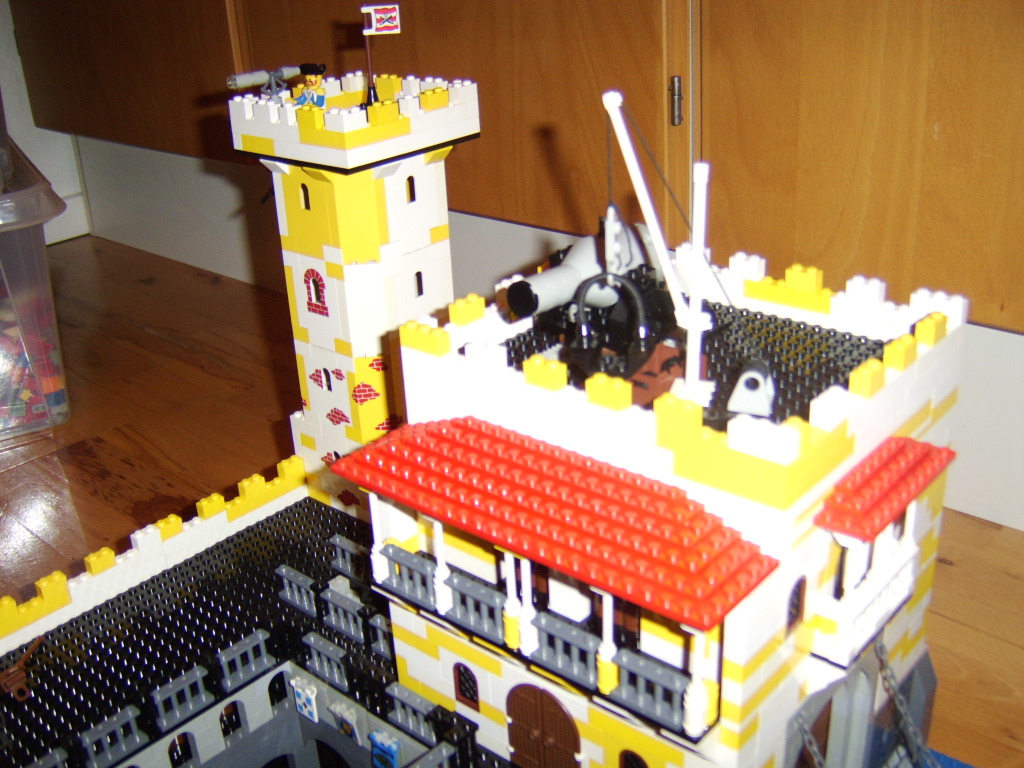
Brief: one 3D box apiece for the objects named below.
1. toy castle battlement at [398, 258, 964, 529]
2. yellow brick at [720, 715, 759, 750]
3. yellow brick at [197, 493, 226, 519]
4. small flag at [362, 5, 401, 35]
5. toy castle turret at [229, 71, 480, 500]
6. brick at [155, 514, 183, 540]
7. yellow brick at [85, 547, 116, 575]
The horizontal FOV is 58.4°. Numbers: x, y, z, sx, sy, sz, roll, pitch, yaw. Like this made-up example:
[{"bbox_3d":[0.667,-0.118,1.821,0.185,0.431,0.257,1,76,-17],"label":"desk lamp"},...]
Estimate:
[{"bbox_3d":[0.081,-0.018,0.427,0.192,0.037,0.176,17,32,38],"label":"toy castle battlement"},{"bbox_3d":[0.086,0.128,0.345,0.008,0.010,0.016,17,32,38],"label":"yellow brick"},{"bbox_3d":[-0.203,0.082,0.623,0.008,0.011,0.016,17,32,38],"label":"yellow brick"},{"bbox_3d":[-0.079,-0.220,0.556,0.022,0.016,0.004,3,25,13],"label":"small flag"},{"bbox_3d":[-0.088,-0.055,0.602,0.104,0.264,0.104,17,32,38],"label":"toy castle turret"},{"bbox_3d":[-0.224,0.093,0.601,0.008,0.011,0.016,17,32,38],"label":"brick"},{"bbox_3d":[-0.255,0.110,0.569,0.008,0.011,0.016,17,32,38],"label":"yellow brick"}]

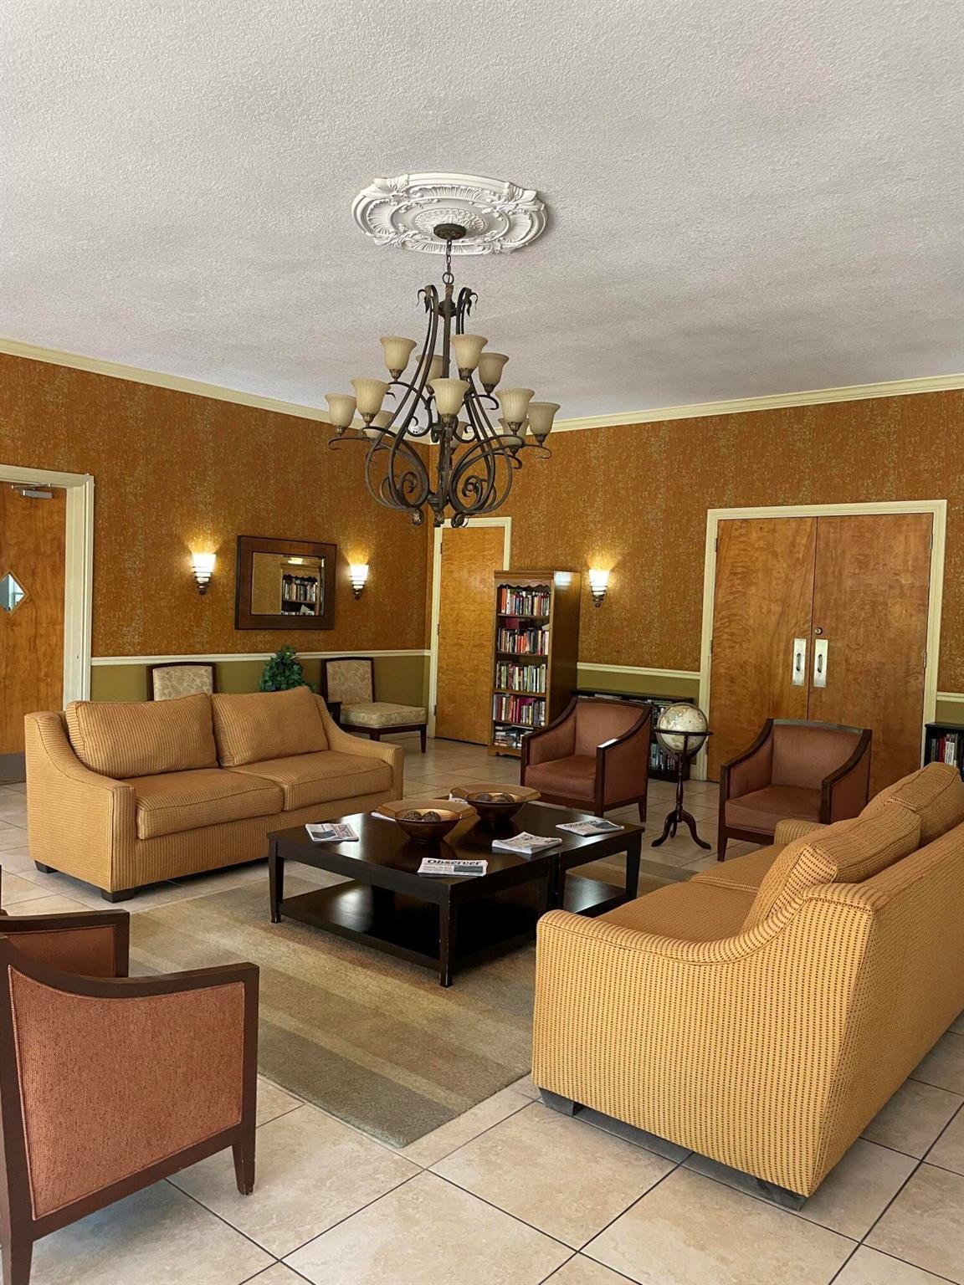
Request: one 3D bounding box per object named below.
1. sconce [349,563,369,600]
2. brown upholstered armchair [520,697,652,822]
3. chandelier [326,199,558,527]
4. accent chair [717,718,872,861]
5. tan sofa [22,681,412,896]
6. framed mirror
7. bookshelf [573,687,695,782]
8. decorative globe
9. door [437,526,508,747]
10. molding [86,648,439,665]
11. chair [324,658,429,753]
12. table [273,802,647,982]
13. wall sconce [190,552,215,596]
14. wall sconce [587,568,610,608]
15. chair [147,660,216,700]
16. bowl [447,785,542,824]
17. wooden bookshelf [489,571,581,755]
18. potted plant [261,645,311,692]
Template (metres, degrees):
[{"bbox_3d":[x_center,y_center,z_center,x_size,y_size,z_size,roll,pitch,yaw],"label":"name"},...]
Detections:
[{"bbox_3d":[-1.235,-0.619,9.899,0.118,0.365,0.219,4,3,40],"label":"sconce"},{"bbox_3d":[0.731,0.843,6.741,0.633,0.853,0.707,3,3,34],"label":"brown upholstered armchair"},{"bbox_3d":[-0.171,-1.225,4.463,1.080,1.362,1.080,2,2,0],"label":"chandelier"},{"bbox_3d":[1.840,0.900,5.676,0.658,0.805,0.652,4,3,40],"label":"accent chair"},{"bbox_3d":[-1.492,0.779,5.717,0.917,0.912,2.010,4,3,39],"label":"tan sofa"},{"bbox_3d":[-1.848,-0.546,9.233,0.050,0.850,1.138,4,3,40],"label":"framed mirror"},{"bbox_3d":[1.333,0.810,8.629,1.125,0.703,0.281,4,3,40],"label":"bookshelf"},{"bbox_3d":[1.297,0.553,6.233,0.338,0.338,0.338,3,3,34],"label":"decorative globe"},{"bbox_3d":[-0.131,-0.071,10.063,0.873,2.242,0.050,4,3,40],"label":"door"},{"bbox_3d":[-1.804,0.133,8.973,0.033,0.061,3.804,4,3,40],"label":"molding"},{"bbox_3d":[-1.034,0.604,9.287,0.784,0.897,0.675,4,3,40],"label":"chair"},{"bbox_3d":[-0.087,1.118,4.694,1.131,0.411,1.493,4,3,40],"label":"table"},{"bbox_3d":[-2.426,-0.601,8.494,0.118,0.365,0.219,4,3,40],"label":"wall sconce"},{"bbox_3d":[1.099,-0.525,9.325,0.219,0.365,0.118,4,3,40],"label":"wall sconce"},{"bbox_3d":[-2.222,0.624,7.856,0.784,0.897,0.675,4,3,40],"label":"chair"},{"bbox_3d":[0.067,0.835,4.895,0.453,0.142,0.453,4,3,40],"label":"bowl"},{"bbox_3d":[0.497,0.220,9.238,0.688,1.772,0.422,4,3,40],"label":"wooden bookshelf"},{"bbox_3d":[-1.726,0.280,8.622,0.459,0.548,0.459,4,3,40],"label":"potted plant"}]

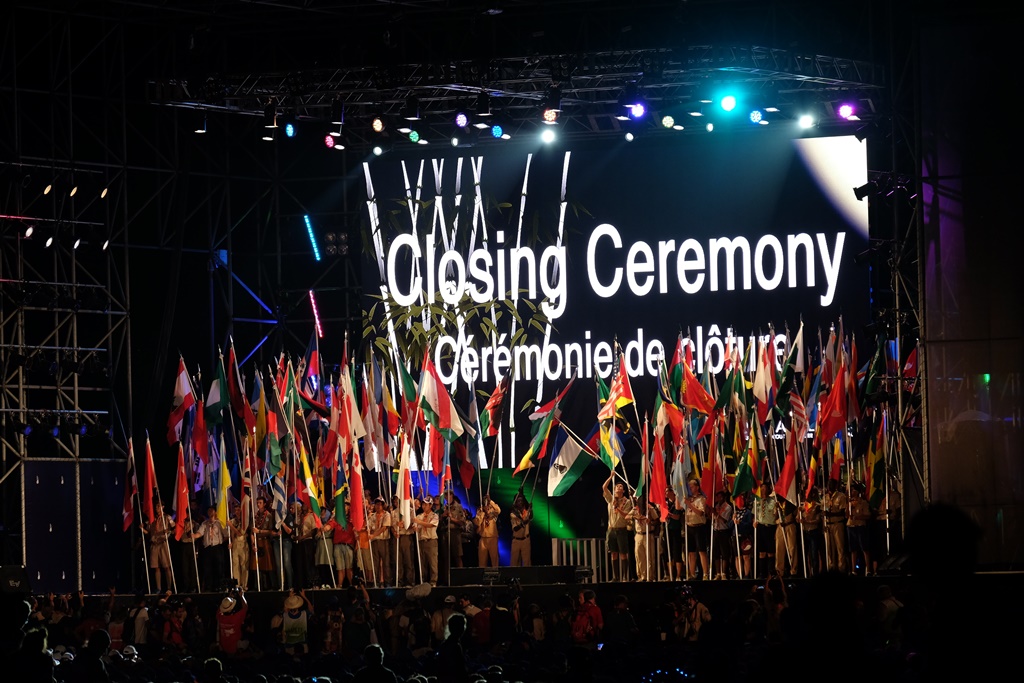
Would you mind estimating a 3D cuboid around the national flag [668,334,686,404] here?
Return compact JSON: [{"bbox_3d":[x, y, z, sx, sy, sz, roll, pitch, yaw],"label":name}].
[{"bbox_3d":[3.207,0.543,129.000,0.293,1.348,0.300,-2,-2,12],"label":"national flag"}]

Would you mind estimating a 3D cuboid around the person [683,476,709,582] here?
[{"bbox_3d":[3.315,3.378,119.600,0.540,1.820,0.420,-2,-3,18],"label":"person"}]

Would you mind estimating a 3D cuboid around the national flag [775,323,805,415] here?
[{"bbox_3d":[5.043,0.491,120.979,0.545,1.672,0.350,-2,-3,11],"label":"national flag"}]

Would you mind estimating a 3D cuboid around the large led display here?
[{"bbox_3d":[2.136,-0.696,133.500,11.200,6.350,0.300,-2,-2,26],"label":"large led display"}]

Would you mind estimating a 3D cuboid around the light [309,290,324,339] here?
[{"bbox_3d":[-3.912,-0.545,133.000,0.120,0.970,0.120,-14,-2,14],"label":"light"}]

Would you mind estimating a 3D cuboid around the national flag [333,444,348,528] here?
[{"bbox_3d":[-3.324,2.810,129.000,0.257,1.620,0.280,-2,-2,12],"label":"national flag"}]

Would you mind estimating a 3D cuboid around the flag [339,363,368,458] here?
[{"bbox_3d":[-3.033,1.293,126.557,0.532,1.787,0.280,-1,-2,9],"label":"flag"}]

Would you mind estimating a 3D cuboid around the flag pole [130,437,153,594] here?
[{"bbox_3d":[-7.018,3.303,126.050,0.040,2.994,0.040,-7,-2,0],"label":"flag pole"}]

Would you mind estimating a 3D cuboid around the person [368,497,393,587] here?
[{"bbox_3d":[-2.417,3.705,123.300,0.520,1.680,0.380,-2,-2,14],"label":"person"}]

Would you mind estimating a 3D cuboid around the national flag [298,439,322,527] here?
[{"bbox_3d":[-3.718,2.602,122.838,0.443,1.624,0.300,-2,-3,11],"label":"national flag"}]

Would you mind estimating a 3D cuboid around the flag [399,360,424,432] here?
[{"bbox_3d":[-1.998,1.073,131.000,0.408,1.386,0.350,-2,-2,12],"label":"flag"}]

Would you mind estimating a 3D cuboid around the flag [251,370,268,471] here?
[{"bbox_3d":[-4.826,1.510,127.221,0.344,1.911,0.250,-1,-2,9],"label":"flag"}]

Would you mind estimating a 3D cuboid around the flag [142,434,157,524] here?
[{"bbox_3d":[-6.978,2.657,128.140,0.255,1.733,0.240,-1,-2,12],"label":"flag"}]

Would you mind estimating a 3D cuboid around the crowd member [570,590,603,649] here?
[{"bbox_3d":[1.290,5.103,113.460,0.550,1.750,0.450,-3,-3,27],"label":"crowd member"}]

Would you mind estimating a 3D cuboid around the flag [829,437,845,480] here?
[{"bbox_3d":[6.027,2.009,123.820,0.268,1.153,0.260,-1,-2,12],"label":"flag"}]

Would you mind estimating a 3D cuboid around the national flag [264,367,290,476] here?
[{"bbox_3d":[-4.386,1.496,124.500,0.500,2.000,0.400,-2,-2,12],"label":"national flag"}]

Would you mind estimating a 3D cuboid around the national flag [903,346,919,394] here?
[{"bbox_3d":[7.244,0.509,121.000,0.380,0.920,0.300,-2,-2,12],"label":"national flag"}]

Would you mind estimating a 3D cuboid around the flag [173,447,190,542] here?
[{"bbox_3d":[-6.245,2.853,125.779,0.340,1.814,0.250,-1,-2,9],"label":"flag"}]

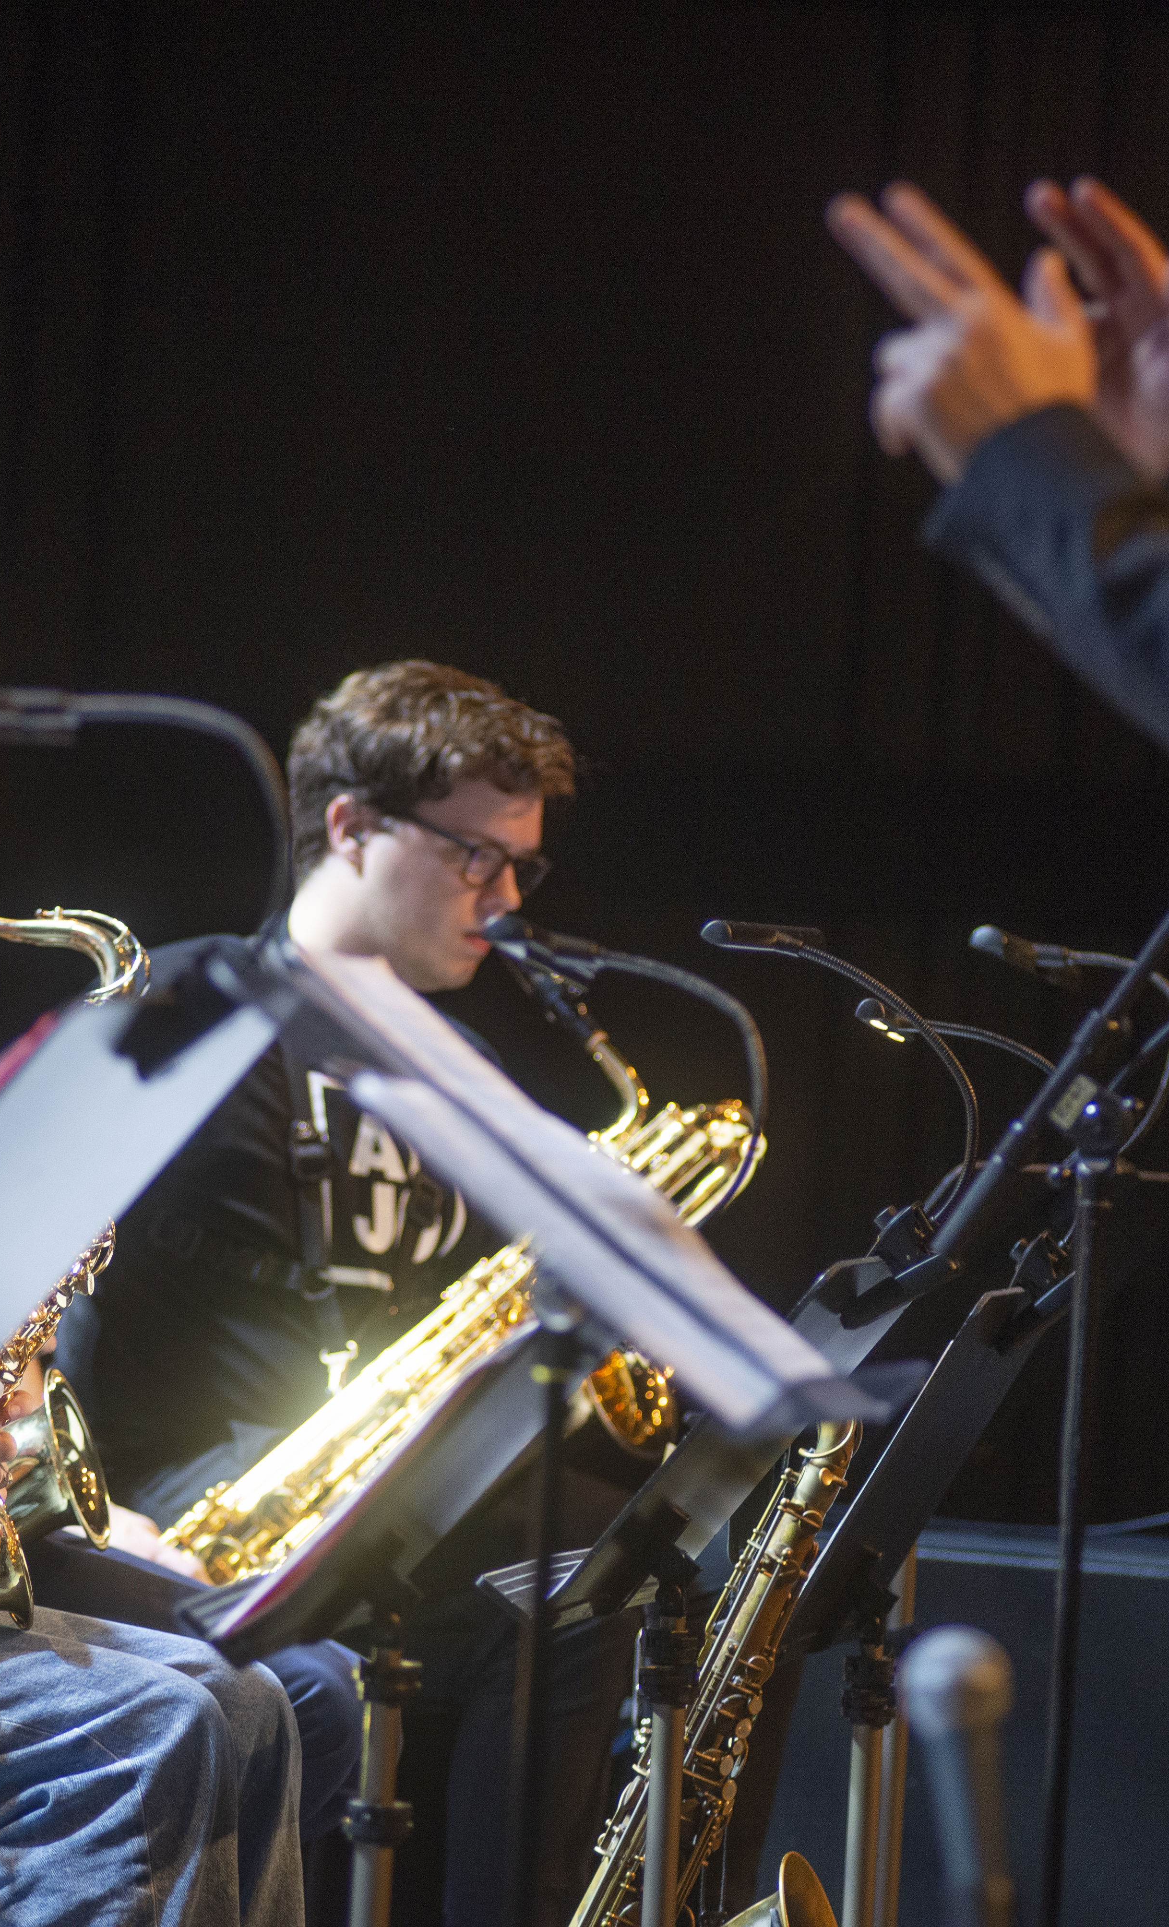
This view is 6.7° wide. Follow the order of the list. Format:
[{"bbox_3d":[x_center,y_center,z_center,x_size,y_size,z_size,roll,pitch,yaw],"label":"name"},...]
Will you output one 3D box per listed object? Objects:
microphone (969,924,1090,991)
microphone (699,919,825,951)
[{"bbox_3d":[0.338,-0.003,7.600,0.098,0.028,0.027,20,6,15],"label":"microphone"},{"bbox_3d":[0.132,-0.021,7.500,0.096,0.024,0.024,5,2,15],"label":"microphone"}]

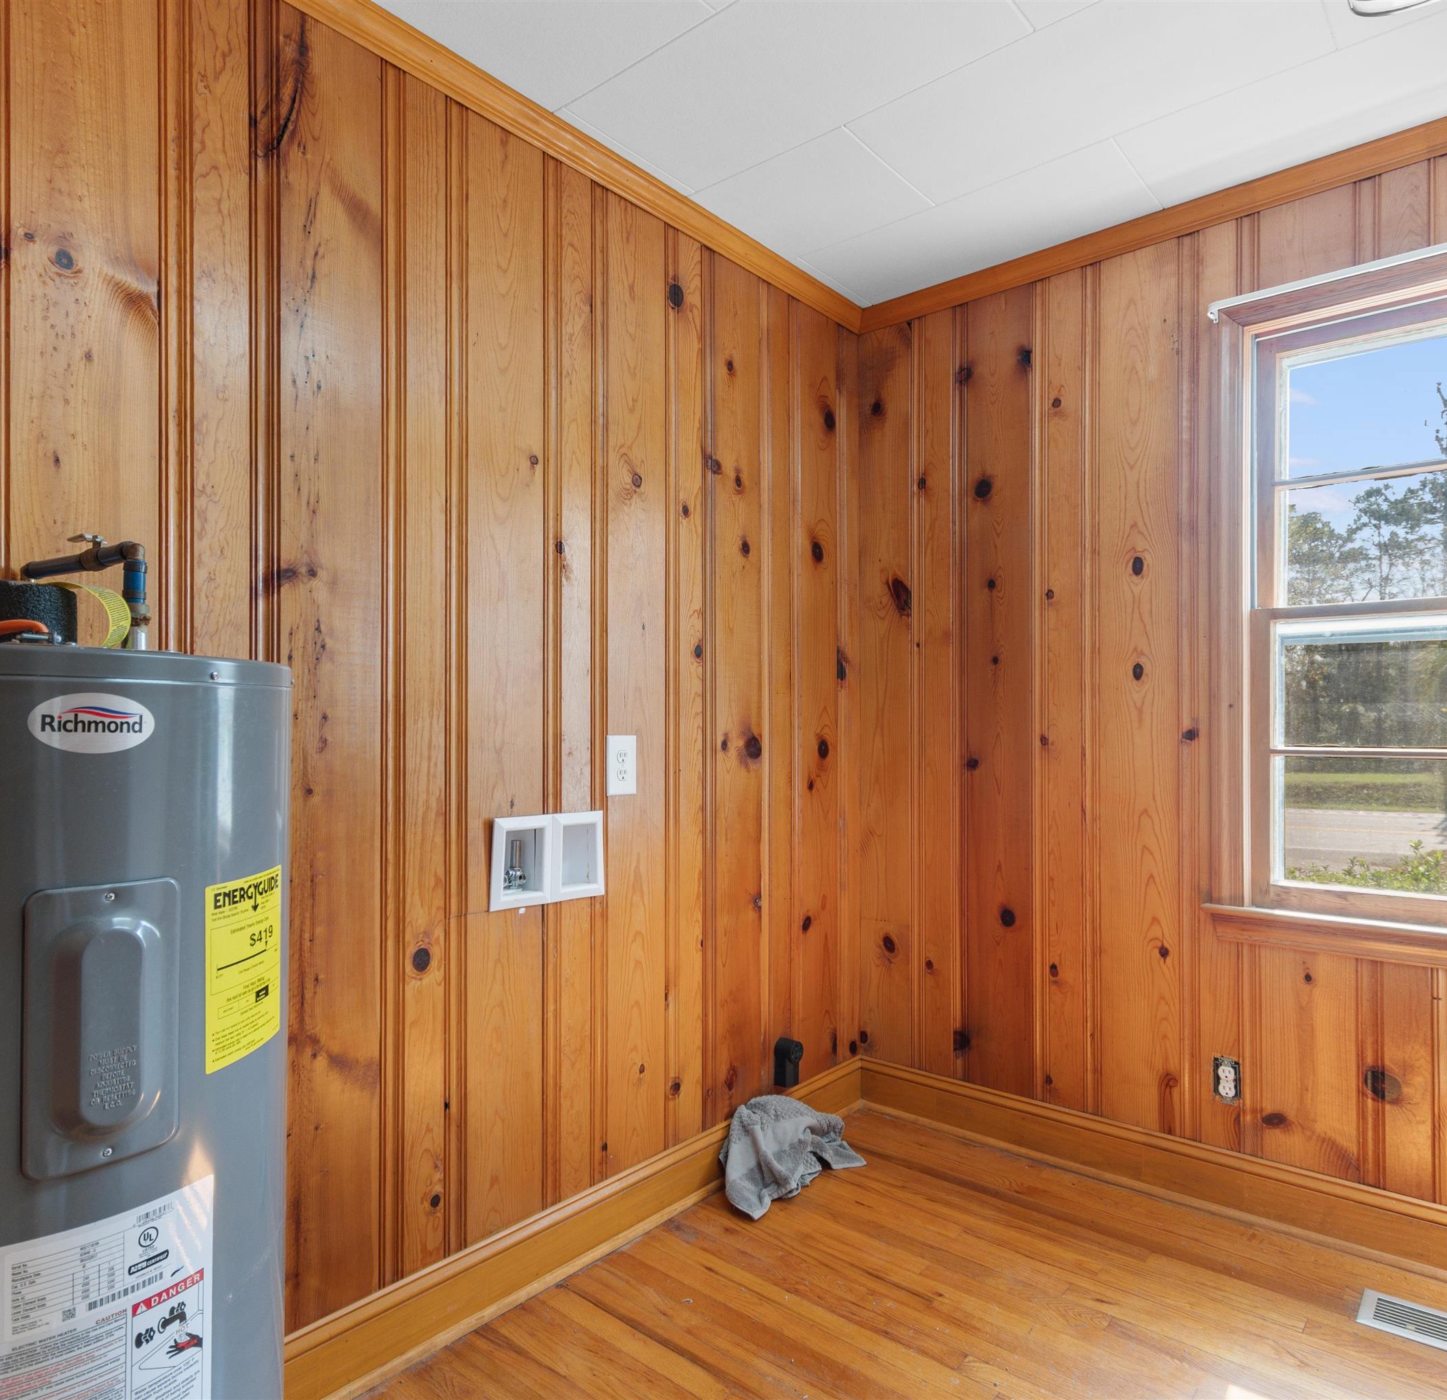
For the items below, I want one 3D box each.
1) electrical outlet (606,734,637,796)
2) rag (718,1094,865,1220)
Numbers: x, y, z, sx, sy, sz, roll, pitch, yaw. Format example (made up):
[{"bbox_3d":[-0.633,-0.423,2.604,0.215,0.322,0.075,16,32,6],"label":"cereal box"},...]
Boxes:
[{"bbox_3d":[-0.225,0.146,1.955,0.008,0.130,0.085,-1,-1,42],"label":"electrical outlet"},{"bbox_3d":[0.160,1.150,2.245,0.215,0.165,0.370,-1,-1,42],"label":"rag"}]

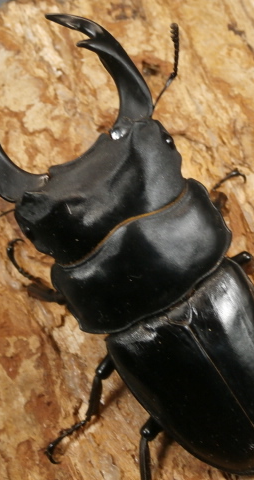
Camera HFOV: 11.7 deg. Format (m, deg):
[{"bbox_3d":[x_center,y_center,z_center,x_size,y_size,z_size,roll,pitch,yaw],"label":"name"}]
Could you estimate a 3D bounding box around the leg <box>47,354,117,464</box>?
[{"bbox_3d":[-0.006,0.024,0.180,0.003,0.007,0.017,30,69,13],"label":"leg"}]

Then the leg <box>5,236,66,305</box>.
[{"bbox_3d":[-0.014,0.005,0.189,0.005,0.005,0.015,-30,69,-13],"label":"leg"}]

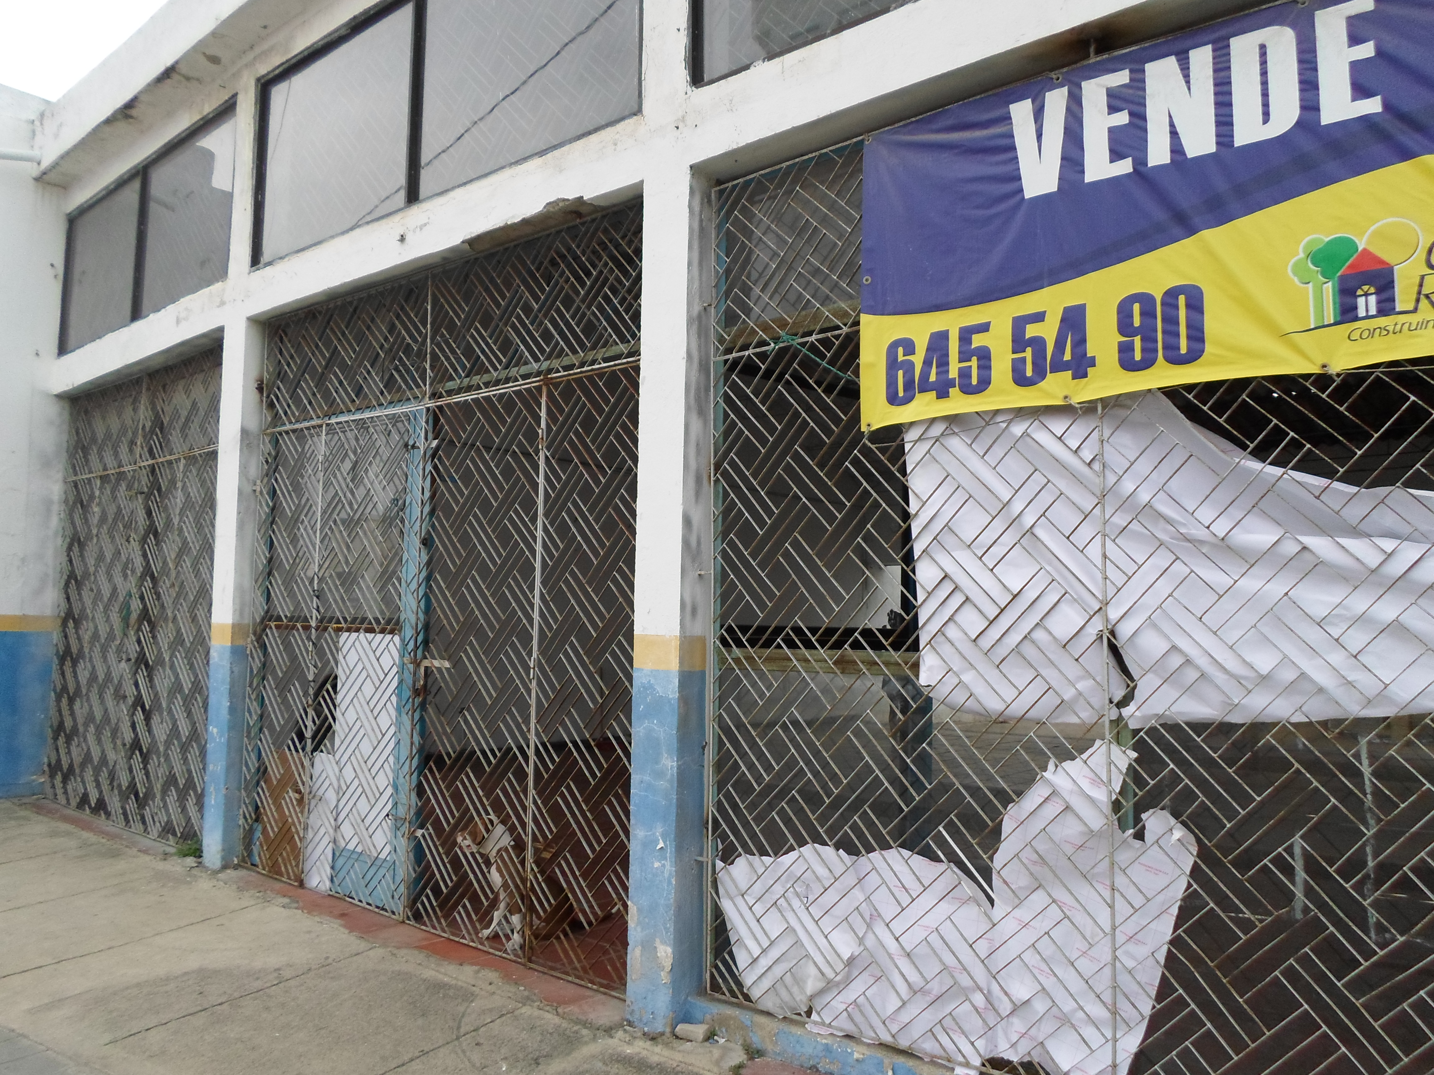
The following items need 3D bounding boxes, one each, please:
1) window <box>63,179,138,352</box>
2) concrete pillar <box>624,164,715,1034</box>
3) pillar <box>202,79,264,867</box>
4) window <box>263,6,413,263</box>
[{"bbox_3d":[-4.429,-1.931,7.429,1.255,0.999,0.059,-3,-6,39],"label":"window"},{"bbox_3d":[-0.147,0.174,3.740,0.216,3.010,0.200,-3,-6,39],"label":"concrete pillar"},{"bbox_3d":[-2.649,-0.419,5.851,0.232,4.406,0.200,-3,-6,39],"label":"pillar"},{"bbox_3d":[-2.043,-2.097,5.481,1.404,1.021,0.059,-3,-6,39],"label":"window"}]

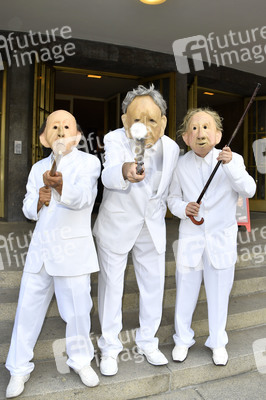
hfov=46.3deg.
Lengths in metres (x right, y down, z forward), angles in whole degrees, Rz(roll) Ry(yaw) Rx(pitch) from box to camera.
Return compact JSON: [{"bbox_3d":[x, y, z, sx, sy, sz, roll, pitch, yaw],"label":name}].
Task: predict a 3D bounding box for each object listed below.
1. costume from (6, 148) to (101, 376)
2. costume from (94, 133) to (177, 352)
[{"bbox_3d":[-0.485,0.345,1.860,0.550,1.360,0.470,0,-3,8],"label":"costume"},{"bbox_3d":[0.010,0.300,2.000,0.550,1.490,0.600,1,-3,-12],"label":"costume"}]

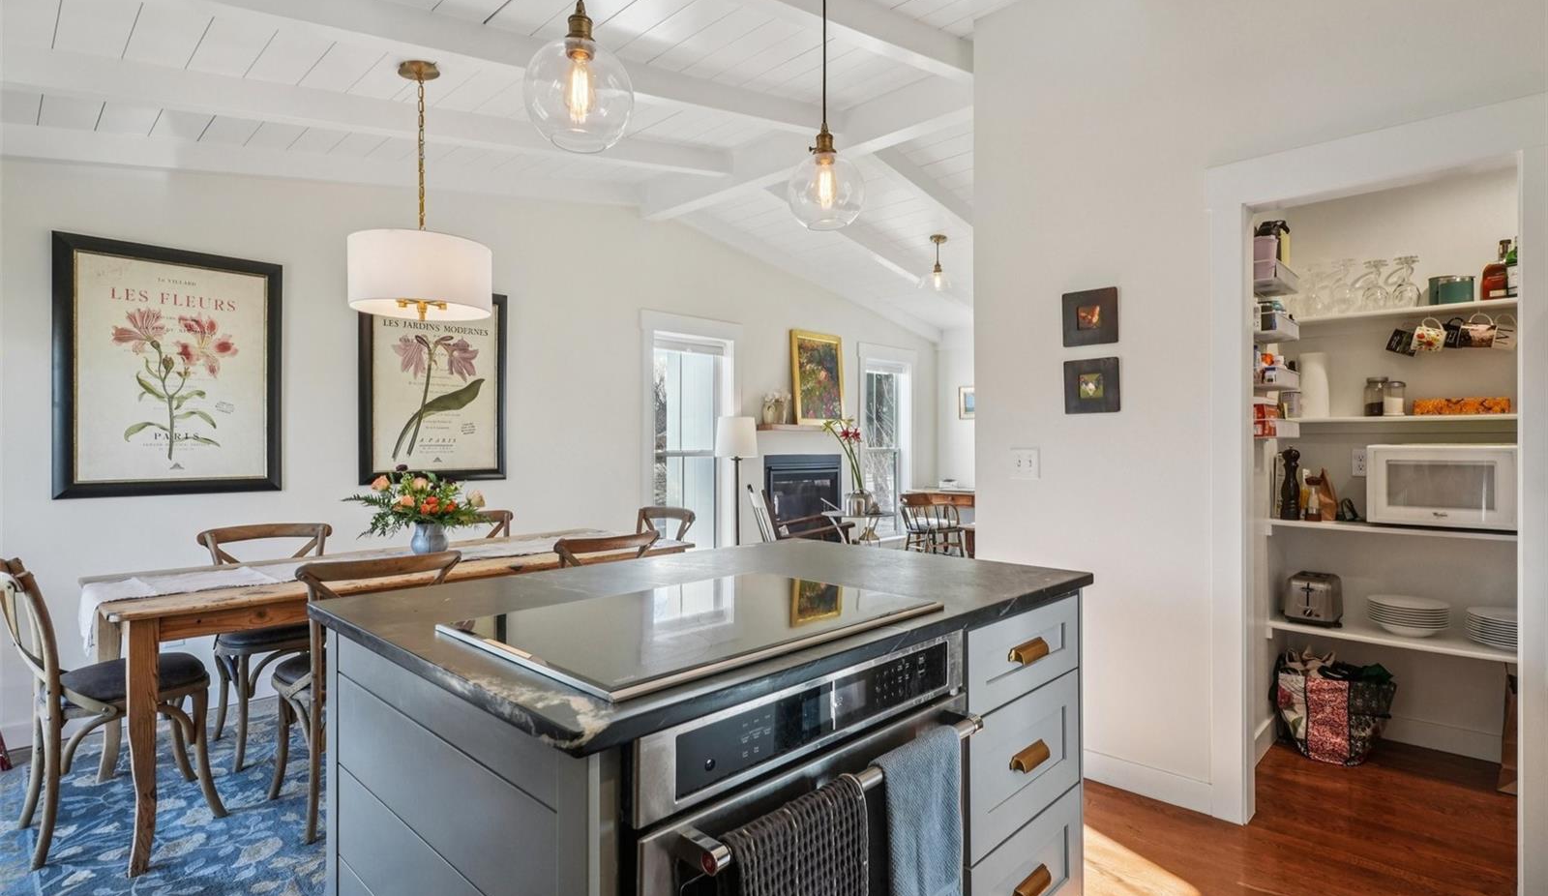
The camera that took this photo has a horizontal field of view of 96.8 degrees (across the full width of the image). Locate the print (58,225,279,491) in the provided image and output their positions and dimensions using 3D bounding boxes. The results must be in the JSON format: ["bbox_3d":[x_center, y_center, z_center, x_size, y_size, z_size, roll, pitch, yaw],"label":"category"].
[{"bbox_3d":[-2.826,-0.359,3.253,0.810,1.160,0.035,0,0,-44],"label":"print"}]

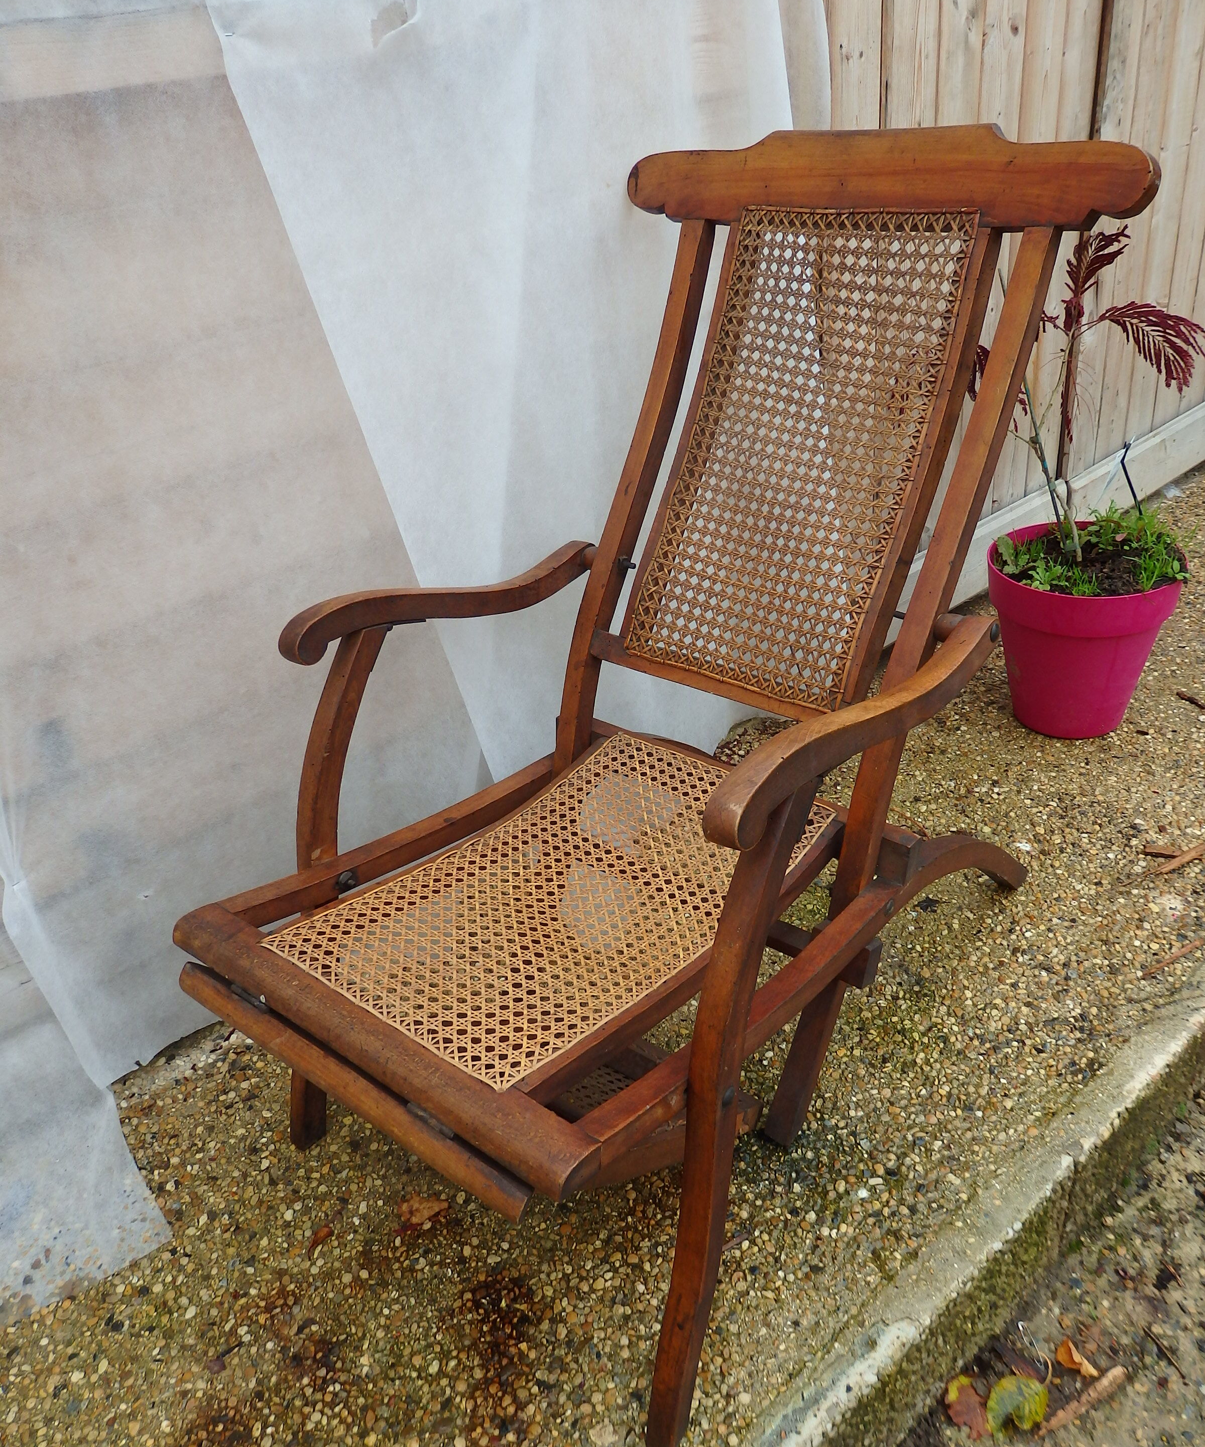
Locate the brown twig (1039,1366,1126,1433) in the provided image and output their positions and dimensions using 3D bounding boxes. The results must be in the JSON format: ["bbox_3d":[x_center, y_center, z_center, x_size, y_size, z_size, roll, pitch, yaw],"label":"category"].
[{"bbox_3d":[0.480,0.676,1.158,0.110,0.014,0.016,-21,34,-20],"label":"brown twig"}]

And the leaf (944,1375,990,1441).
[{"bbox_3d":[0.368,0.687,1.167,0.037,0.010,0.066,-4,30,3],"label":"leaf"}]

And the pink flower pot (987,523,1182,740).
[{"bbox_3d":[0.784,-0.143,1.914,0.298,0.282,0.298,-4,30,2],"label":"pink flower pot"}]

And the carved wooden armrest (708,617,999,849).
[{"bbox_3d":[0.227,-0.011,0.964,0.038,0.072,0.450,20,32,36],"label":"carved wooden armrest"}]

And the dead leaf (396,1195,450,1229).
[{"bbox_3d":[-0.193,0.517,1.233,0.054,0.010,0.034,5,32,18],"label":"dead leaf"}]

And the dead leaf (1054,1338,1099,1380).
[{"bbox_3d":[0.484,0.657,1.194,0.026,0.016,0.044,-18,33,-21],"label":"dead leaf"}]

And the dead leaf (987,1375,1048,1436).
[{"bbox_3d":[0.413,0.682,1.158,0.060,0.020,0.065,-4,30,2],"label":"dead leaf"}]

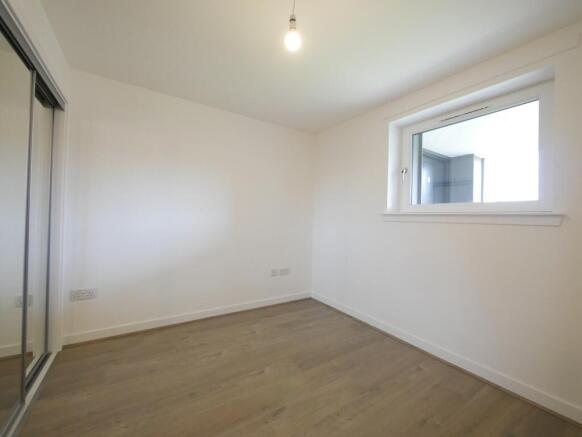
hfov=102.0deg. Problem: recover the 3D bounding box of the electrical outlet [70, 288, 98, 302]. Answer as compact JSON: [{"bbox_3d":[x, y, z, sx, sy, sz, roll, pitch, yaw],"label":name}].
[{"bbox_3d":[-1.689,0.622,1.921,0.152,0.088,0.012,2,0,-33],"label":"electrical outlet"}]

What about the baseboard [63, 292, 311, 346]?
[{"bbox_3d":[-0.760,0.996,2.521,2.460,0.087,0.018,2,0,-33],"label":"baseboard"}]

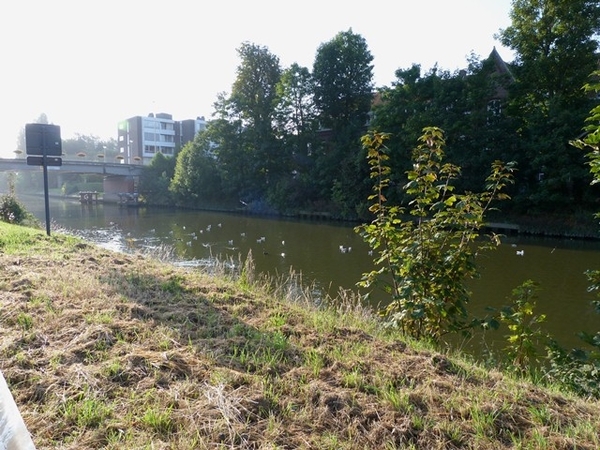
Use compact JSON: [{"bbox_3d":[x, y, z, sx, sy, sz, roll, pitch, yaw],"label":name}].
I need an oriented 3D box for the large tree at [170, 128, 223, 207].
[{"bbox_3d":[-16.004,-8.891,67.000,7.600,11.800,7.600,0,6,0],"label":"large tree"}]

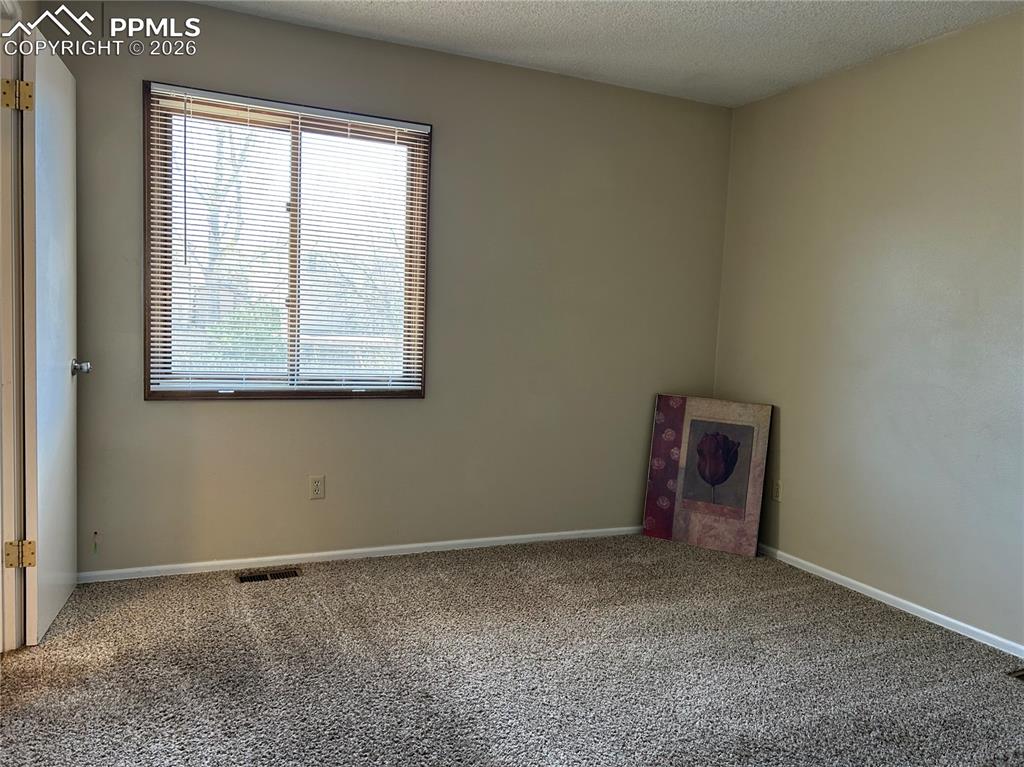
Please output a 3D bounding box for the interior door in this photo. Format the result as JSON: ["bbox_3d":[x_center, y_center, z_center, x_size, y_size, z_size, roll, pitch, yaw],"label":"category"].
[{"bbox_3d":[-1.674,-0.153,2.805,0.036,2.032,0.610,1,4,-18],"label":"interior door"}]

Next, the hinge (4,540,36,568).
[{"bbox_3d":[-1.641,0.571,2.569,0.092,0.089,0.014,0,5,-24],"label":"hinge"}]

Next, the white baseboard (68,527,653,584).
[{"bbox_3d":[-0.423,0.823,3.831,3.240,0.050,0.013,0,5,-24],"label":"white baseboard"}]

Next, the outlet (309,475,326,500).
[{"bbox_3d":[-0.908,0.486,3.590,0.071,0.115,0.009,0,5,-24],"label":"outlet"}]

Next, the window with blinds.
[{"bbox_3d":[-0.982,-0.584,3.486,1.237,1.314,0.090,0,5,-24],"label":"window with blinds"}]

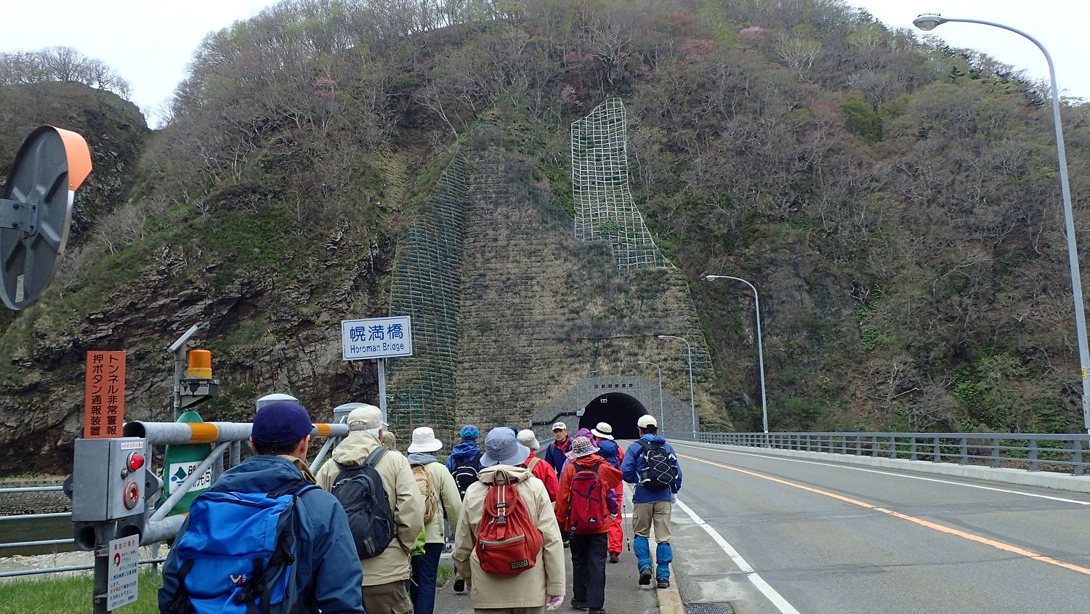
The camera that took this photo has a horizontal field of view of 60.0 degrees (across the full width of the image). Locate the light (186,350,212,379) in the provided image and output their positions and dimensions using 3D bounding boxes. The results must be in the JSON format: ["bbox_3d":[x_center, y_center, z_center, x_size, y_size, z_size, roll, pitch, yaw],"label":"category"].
[{"bbox_3d":[-2.489,0.411,6.800,0.185,0.215,0.185,-3,-8,5],"label":"light"}]

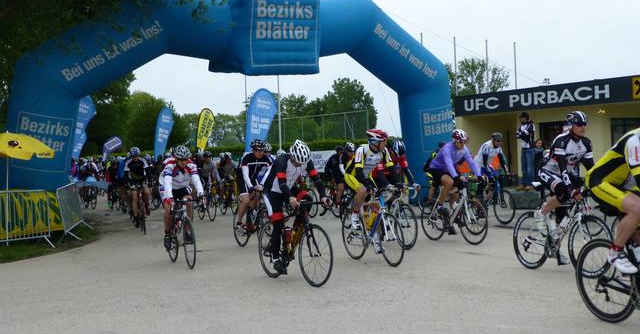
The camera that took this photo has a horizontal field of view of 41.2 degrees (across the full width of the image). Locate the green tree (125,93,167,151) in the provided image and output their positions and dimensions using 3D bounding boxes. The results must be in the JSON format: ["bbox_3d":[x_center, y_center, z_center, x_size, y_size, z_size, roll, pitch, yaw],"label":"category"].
[{"bbox_3d":[-13.386,-2.320,66.000,4.600,7.100,4.600,-2,1,0],"label":"green tree"}]

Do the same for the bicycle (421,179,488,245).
[{"bbox_3d":[2.102,0.699,13.459,0.440,1.000,1.650,-2,0,-30],"label":"bicycle"}]

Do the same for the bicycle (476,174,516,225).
[{"bbox_3d":[3.421,0.634,17.215,0.440,1.000,1.650,-2,0,-26],"label":"bicycle"}]

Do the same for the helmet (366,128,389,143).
[{"bbox_3d":[0.734,-0.402,10.850,0.280,0.180,0.210,-2,1,-41],"label":"helmet"}]

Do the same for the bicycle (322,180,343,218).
[{"bbox_3d":[0.413,0.688,20.106,0.440,1.000,1.650,-2,0,-25],"label":"bicycle"}]

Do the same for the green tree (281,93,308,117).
[{"bbox_3d":[-2.141,-2.795,75.011,4.500,7.200,4.500,-2,0,0],"label":"green tree"}]

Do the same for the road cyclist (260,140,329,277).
[{"bbox_3d":[-0.269,0.445,9.350,0.540,1.500,0.850,-2,1,-30],"label":"road cyclist"}]

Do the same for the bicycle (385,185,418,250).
[{"bbox_3d":[1.090,0.700,12.650,0.450,1.000,1.650,-2,1,-21],"label":"bicycle"}]

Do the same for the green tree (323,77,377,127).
[{"bbox_3d":[1.919,-2.972,64.000,4.700,7.500,4.700,-2,1,0],"label":"green tree"}]

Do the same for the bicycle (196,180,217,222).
[{"bbox_3d":[-2.740,0.830,20.600,0.450,1.000,1.650,-2,1,-22],"label":"bicycle"}]

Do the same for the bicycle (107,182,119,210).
[{"bbox_3d":[-6.621,0.811,27.206,0.440,1.000,1.650,-2,0,-18],"label":"bicycle"}]

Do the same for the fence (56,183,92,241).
[{"bbox_3d":[-5.228,0.963,18.000,0.600,1.050,2.300,-7,1,-7],"label":"fence"}]

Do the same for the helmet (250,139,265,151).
[{"bbox_3d":[-0.963,-0.331,13.100,0.210,0.180,0.280,-2,9,-17],"label":"helmet"}]

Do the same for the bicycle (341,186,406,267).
[{"bbox_3d":[0.675,0.755,11.073,0.440,1.000,1.650,-2,0,-25],"label":"bicycle"}]

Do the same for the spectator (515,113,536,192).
[{"bbox_3d":[4.736,-0.357,19.600,0.420,1.830,0.520,-2,1,-37],"label":"spectator"}]

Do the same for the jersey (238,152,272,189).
[{"bbox_3d":[-0.997,0.039,13.150,0.500,0.580,0.380,-2,1,-18],"label":"jersey"}]

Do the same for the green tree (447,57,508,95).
[{"bbox_3d":[11.023,-3.536,60.012,5.200,8.240,5.200,-2,0,0],"label":"green tree"}]

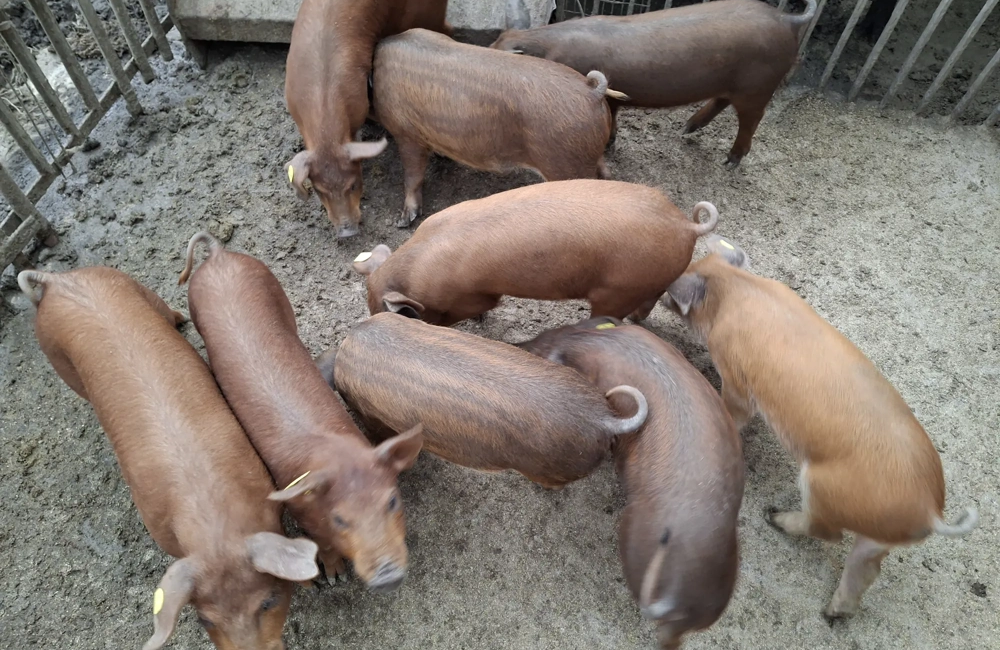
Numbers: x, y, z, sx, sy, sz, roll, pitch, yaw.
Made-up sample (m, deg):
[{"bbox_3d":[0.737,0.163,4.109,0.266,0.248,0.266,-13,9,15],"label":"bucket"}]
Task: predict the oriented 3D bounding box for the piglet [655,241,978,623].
[{"bbox_3d":[0.597,0.157,1.548,0.240,0.430,0.792,-21,59,-16],"label":"piglet"}]

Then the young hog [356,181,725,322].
[{"bbox_3d":[0.074,-0.130,1.719,0.794,0.440,0.250,-4,55,-5],"label":"young hog"}]

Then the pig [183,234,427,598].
[{"bbox_3d":[-0.411,0.197,1.468,0.250,0.440,0.793,-28,61,-20],"label":"pig"}]

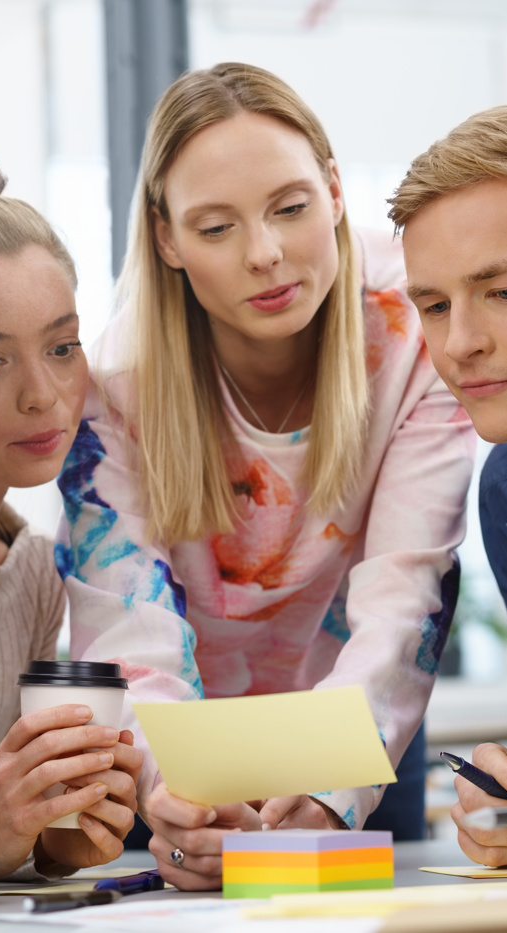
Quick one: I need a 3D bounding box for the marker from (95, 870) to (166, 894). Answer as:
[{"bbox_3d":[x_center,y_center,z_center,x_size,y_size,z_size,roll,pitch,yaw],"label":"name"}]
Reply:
[{"bbox_3d":[-0.076,0.276,1.421,0.012,0.013,0.140,-4,-8,21],"label":"marker"}]

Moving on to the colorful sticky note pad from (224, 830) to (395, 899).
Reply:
[{"bbox_3d":[0.035,0.250,1.341,0.076,0.039,0.076,-7,-10,40],"label":"colorful sticky note pad"}]

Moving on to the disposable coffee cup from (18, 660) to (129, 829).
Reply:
[{"bbox_3d":[-0.133,0.203,1.555,0.081,0.121,0.081,3,-6,-6],"label":"disposable coffee cup"}]

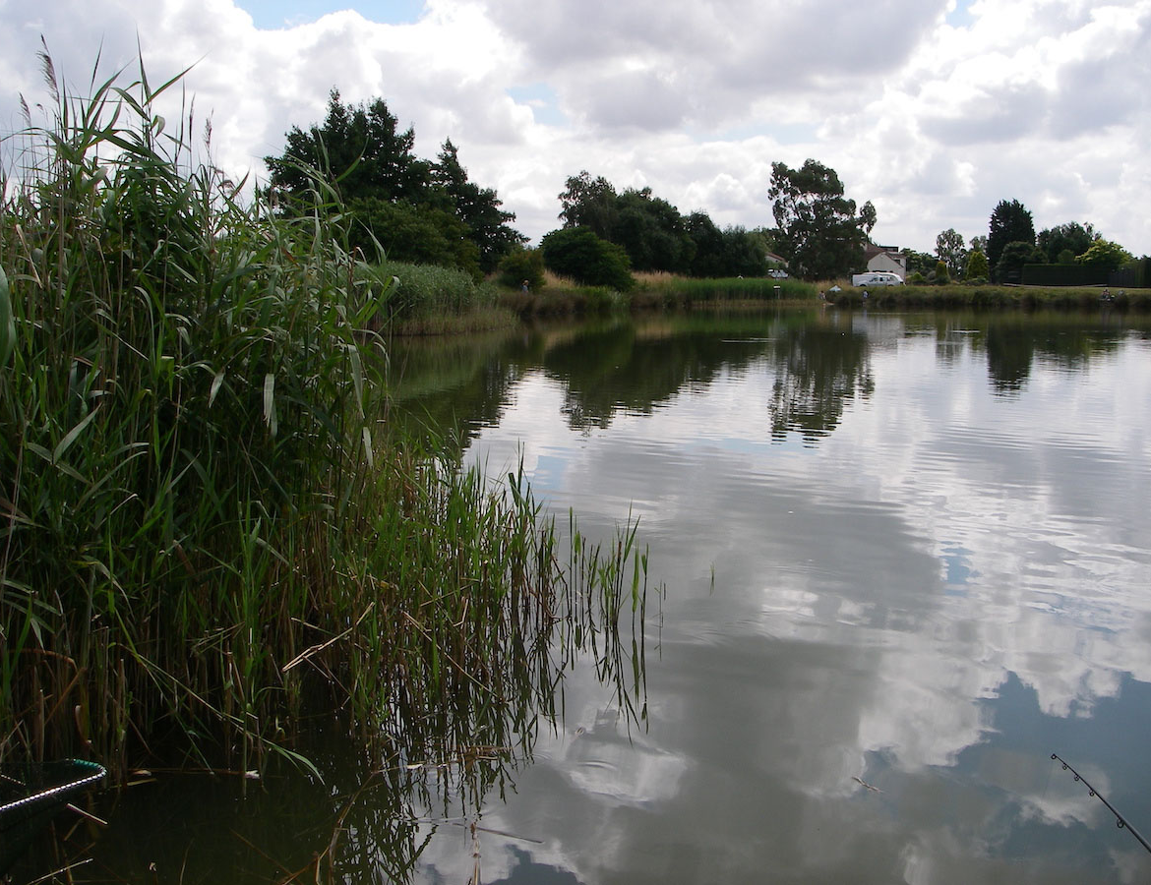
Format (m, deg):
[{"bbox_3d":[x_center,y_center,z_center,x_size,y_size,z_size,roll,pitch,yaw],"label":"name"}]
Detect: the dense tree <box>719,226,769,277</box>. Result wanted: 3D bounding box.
[{"bbox_3d":[17.627,-19.621,134.668,5.227,5.566,5.227,0,7,0],"label":"dense tree"}]

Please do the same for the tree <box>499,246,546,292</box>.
[{"bbox_3d":[-3.641,-11.729,87.814,3.340,3.106,3.340,0,7,0],"label":"tree"}]

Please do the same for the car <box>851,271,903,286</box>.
[{"bbox_3d":[29.806,-15.850,127.905,4.700,1.650,1.850,0,7,0],"label":"car"}]

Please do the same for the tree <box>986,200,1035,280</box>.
[{"bbox_3d":[48.598,-22.405,144.443,5.504,9.324,5.228,0,7,0],"label":"tree"}]

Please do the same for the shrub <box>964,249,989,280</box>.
[{"bbox_3d":[44.035,-19.374,141.802,2.587,3.307,2.587,0,7,0],"label":"shrub"}]

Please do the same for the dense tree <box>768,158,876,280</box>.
[{"bbox_3d":[28.144,-25.208,147.164,12.134,14.001,10.921,0,7,0],"label":"dense tree"}]

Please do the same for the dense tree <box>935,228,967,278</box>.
[{"bbox_3d":[46.337,-23.136,159.620,4.130,6.358,4.130,0,7,0],"label":"dense tree"}]

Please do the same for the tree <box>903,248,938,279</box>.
[{"bbox_3d":[44.028,-22.635,164.756,4.760,4.089,4.760,0,7,0],"label":"tree"}]

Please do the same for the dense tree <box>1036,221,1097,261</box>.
[{"bbox_3d":[58.774,-22.932,154.584,7.766,6.967,6.989,0,7,0],"label":"dense tree"}]

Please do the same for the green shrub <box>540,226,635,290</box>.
[{"bbox_3d":[0.768,-12.944,91.724,6.774,4.620,6.097,0,7,0],"label":"green shrub"}]

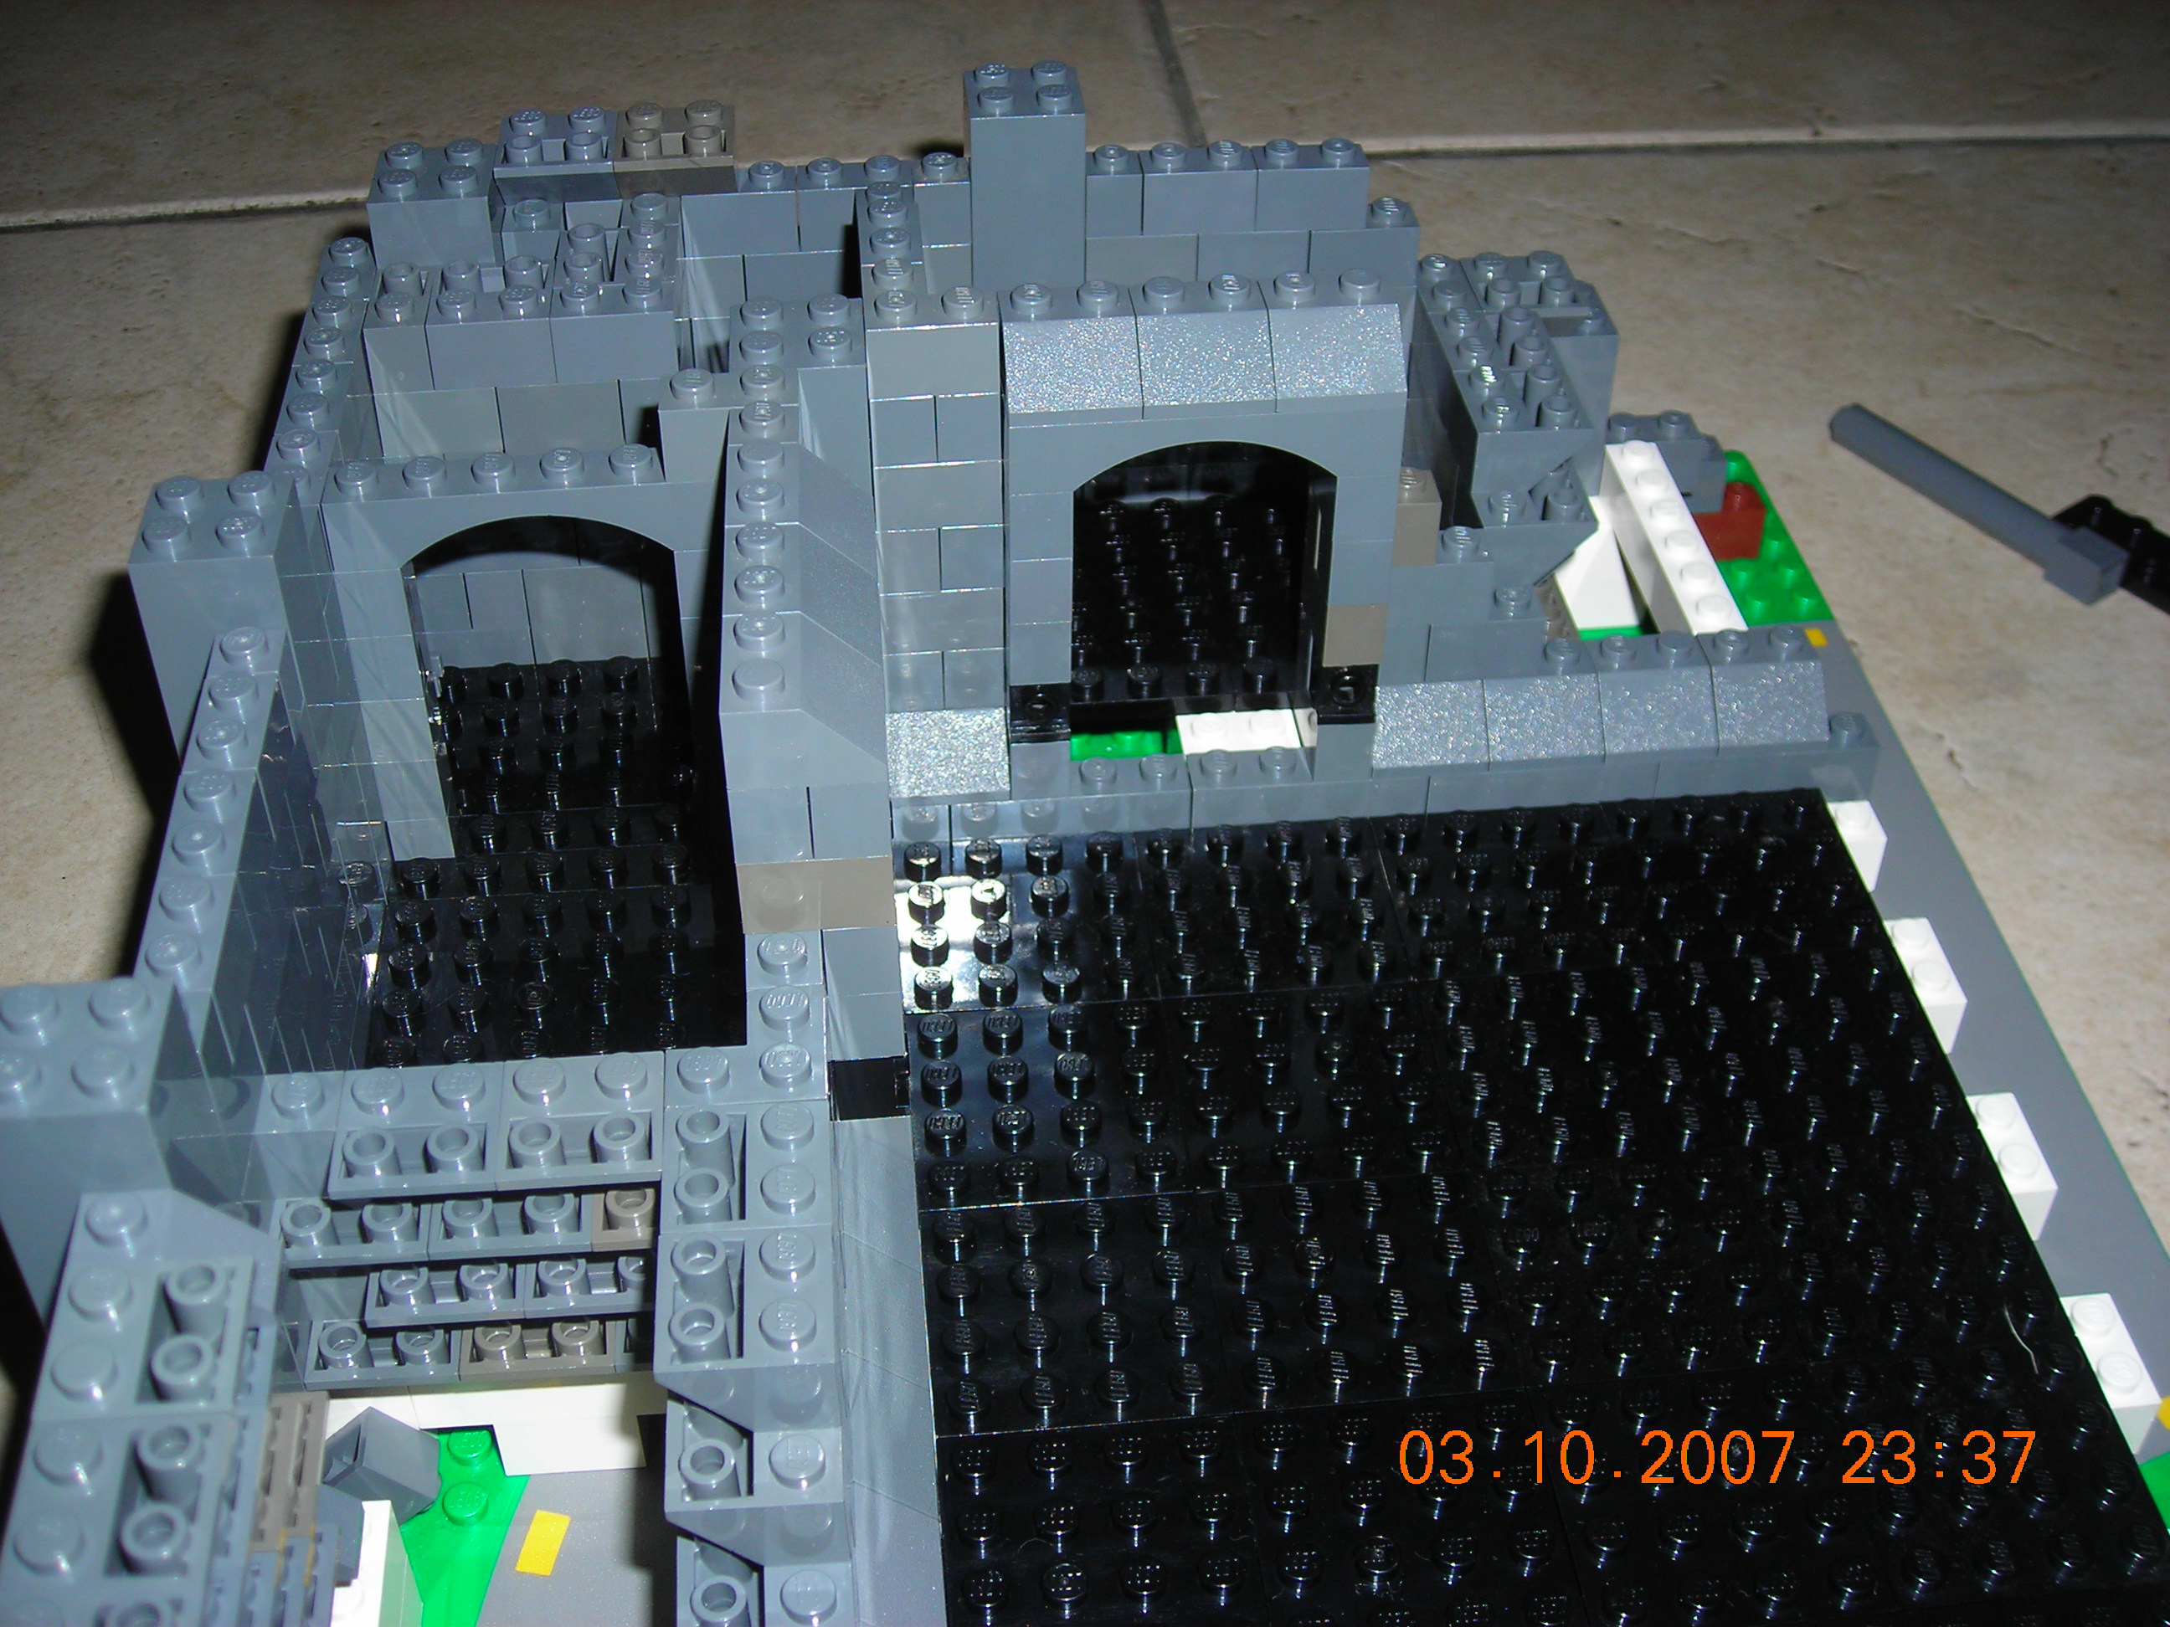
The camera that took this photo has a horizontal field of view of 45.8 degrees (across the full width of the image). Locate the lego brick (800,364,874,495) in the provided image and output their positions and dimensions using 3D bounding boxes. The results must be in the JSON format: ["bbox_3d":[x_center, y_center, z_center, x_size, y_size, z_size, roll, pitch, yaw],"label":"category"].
[{"bbox_3d":[-0.034,-0.046,0.309,0.016,0.030,0.016,-4,41,-4],"label":"lego brick"}]

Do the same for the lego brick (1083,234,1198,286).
[{"bbox_3d":[0.008,-0.080,0.365,0.016,0.011,0.008,-3,40,-5],"label":"lego brick"}]

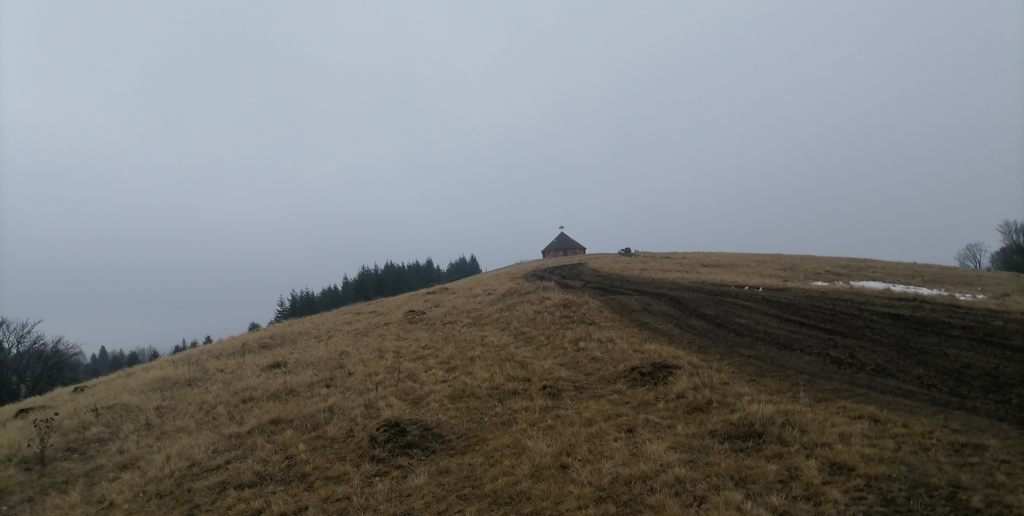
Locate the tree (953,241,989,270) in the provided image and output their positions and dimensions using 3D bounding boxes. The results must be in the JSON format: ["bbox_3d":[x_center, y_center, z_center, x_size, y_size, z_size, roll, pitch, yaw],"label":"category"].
[{"bbox_3d":[101.570,-0.330,170.000,6.800,7.200,6.600,-7,-3,31],"label":"tree"}]

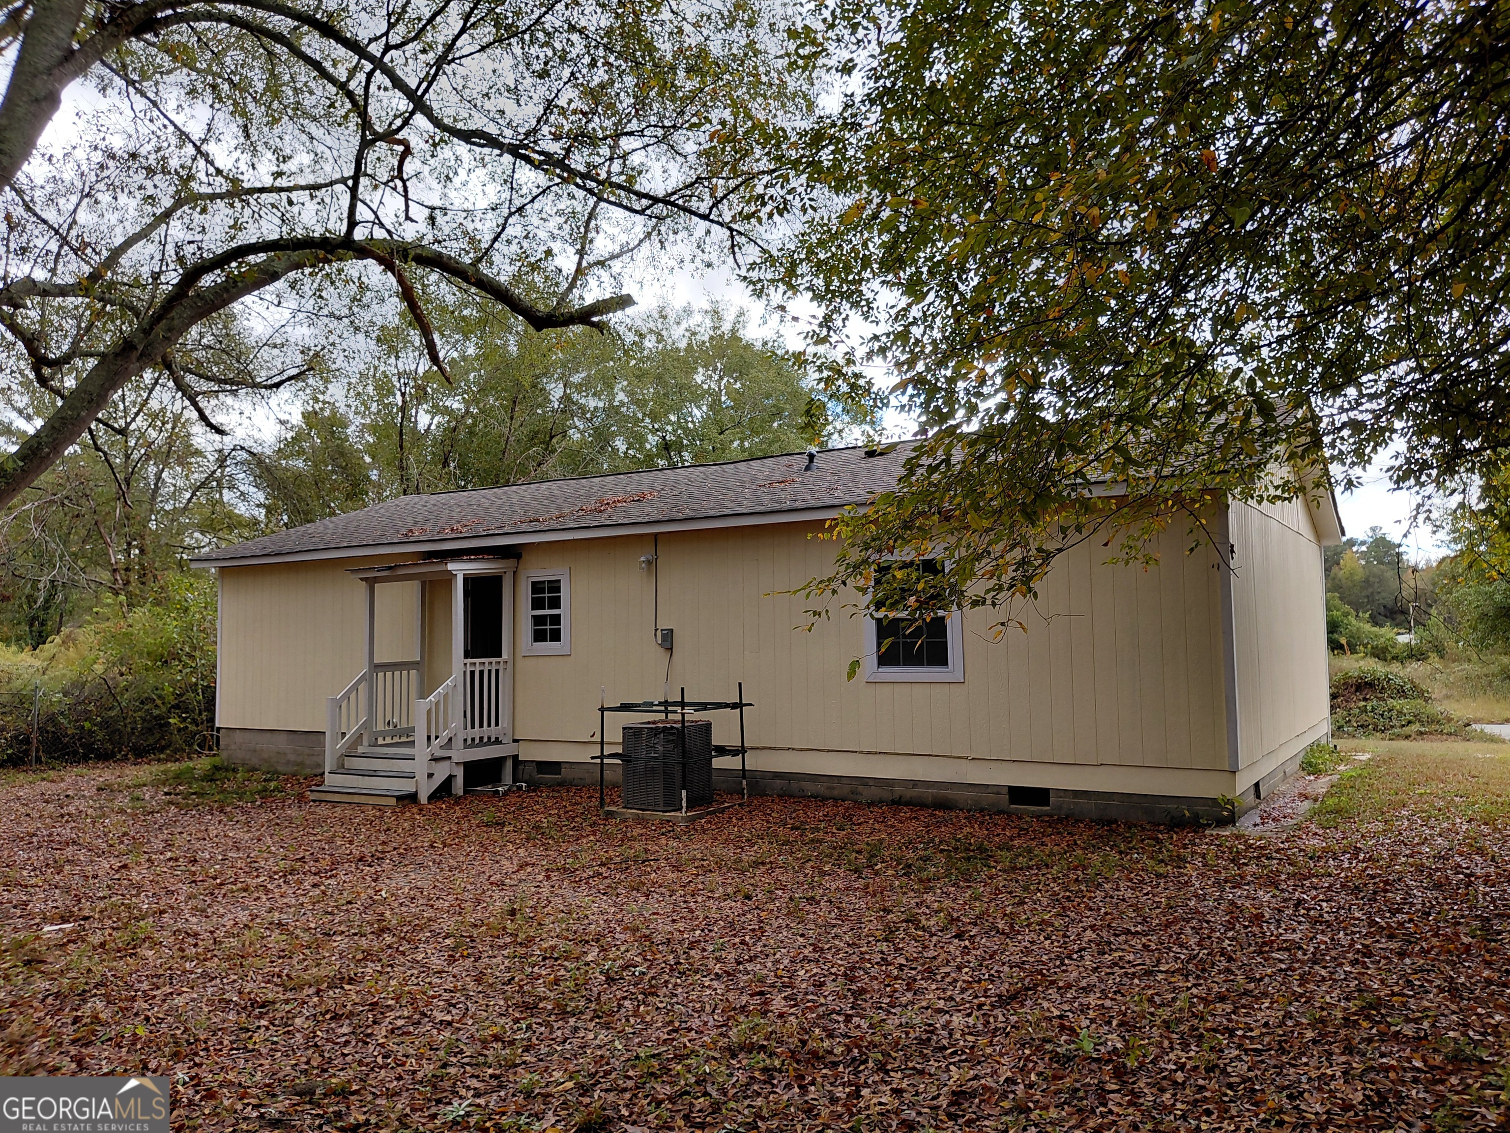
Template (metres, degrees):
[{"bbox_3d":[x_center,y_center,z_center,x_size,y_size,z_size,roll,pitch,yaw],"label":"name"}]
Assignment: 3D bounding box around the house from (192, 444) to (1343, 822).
[{"bbox_3d":[-0.273,0.589,16.641,15.780,4.560,8.430,-4,-5,33],"label":"house"}]

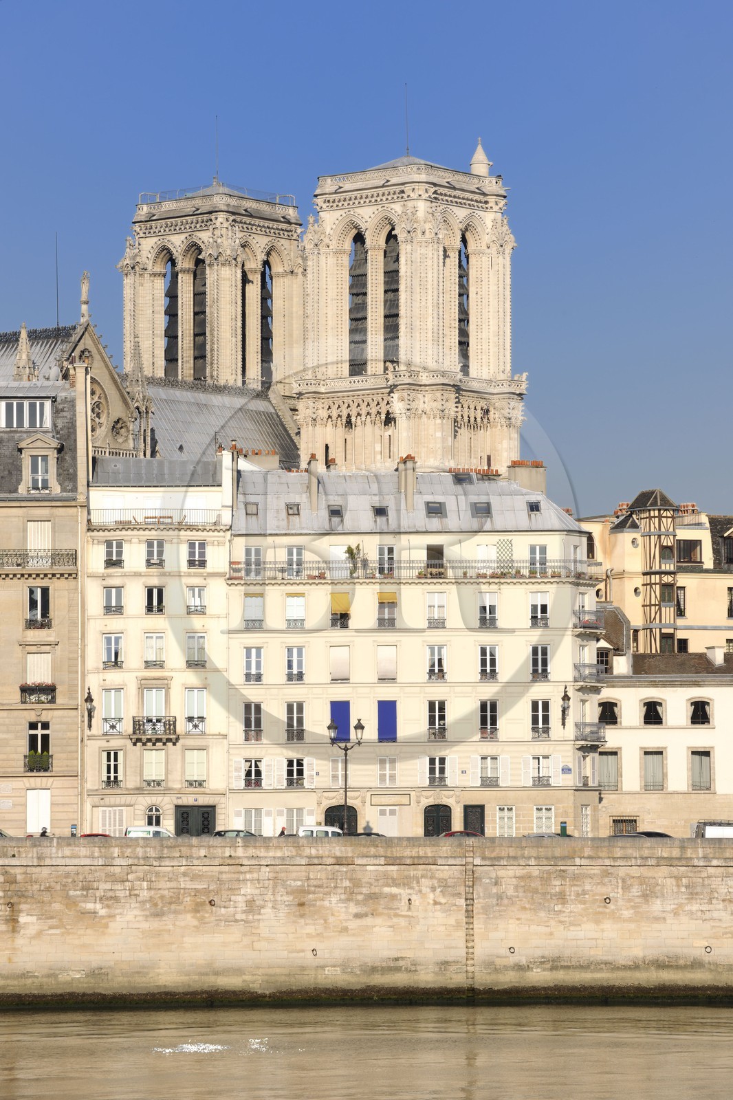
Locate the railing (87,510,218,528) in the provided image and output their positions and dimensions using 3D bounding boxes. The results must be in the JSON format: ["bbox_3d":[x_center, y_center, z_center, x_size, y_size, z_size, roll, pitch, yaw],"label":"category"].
[{"bbox_3d":[-12.161,-1.809,220.197,7.500,1.050,0.900,0,-4,-2],"label":"railing"}]

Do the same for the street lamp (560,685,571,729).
[{"bbox_3d":[11.458,9.035,219.356,0.560,2.480,1.100,0,-4,0],"label":"street lamp"}]

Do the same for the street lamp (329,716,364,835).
[{"bbox_3d":[-1.062,12.717,206.620,2.030,7.200,0.600,0,-4,0],"label":"street lamp"}]

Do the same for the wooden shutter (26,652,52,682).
[{"bbox_3d":[-18.858,7.360,220.201,1.400,2.750,0.070,0,-4,0],"label":"wooden shutter"}]

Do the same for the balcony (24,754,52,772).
[{"bbox_3d":[-18.841,12.245,219.542,1.620,1.030,0.320,0,-4,0],"label":"balcony"}]

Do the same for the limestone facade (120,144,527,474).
[{"bbox_3d":[-6.205,-4.839,406.162,43.000,71.000,16.000,-4,-5,39],"label":"limestone facade"}]

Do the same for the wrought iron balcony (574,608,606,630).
[{"bbox_3d":[13.059,4.096,223.274,0.650,1.150,2.300,-3,-5,30],"label":"wrought iron balcony"}]

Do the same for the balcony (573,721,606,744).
[{"bbox_3d":[12.940,10.552,220.819,0.700,1.180,2.300,-3,-5,32],"label":"balcony"}]

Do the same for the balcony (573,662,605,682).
[{"bbox_3d":[12.930,7.101,221.072,0.700,1.150,2.300,-3,-5,32],"label":"balcony"}]

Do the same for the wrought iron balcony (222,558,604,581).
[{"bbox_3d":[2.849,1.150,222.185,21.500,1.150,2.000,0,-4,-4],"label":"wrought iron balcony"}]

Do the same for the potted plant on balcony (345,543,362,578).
[{"bbox_3d":[-0.772,0.623,221.523,0.930,1.950,0.850,0,-4,-4],"label":"potted plant on balcony"}]

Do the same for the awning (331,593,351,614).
[{"bbox_3d":[-1.476,3.059,220.997,1.120,1.130,0.700,0,-4,-5],"label":"awning"}]

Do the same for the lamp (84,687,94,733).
[{"bbox_3d":[-15.928,9.158,219.347,0.560,2.500,1.100,0,-4,0],"label":"lamp"}]

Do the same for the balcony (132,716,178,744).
[{"bbox_3d":[-12.181,10.365,219.500,2.650,1.500,0.660,0,-4,0],"label":"balcony"}]

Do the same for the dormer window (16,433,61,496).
[{"bbox_3d":[-18.939,-4.987,221.557,2.500,3.550,1.400,0,-4,0],"label":"dormer window"}]

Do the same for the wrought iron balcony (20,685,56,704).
[{"bbox_3d":[-18.911,8.326,219.779,2.020,1.120,0.450,0,-4,0],"label":"wrought iron balcony"}]

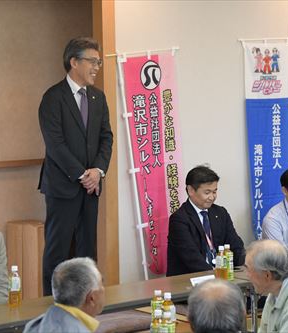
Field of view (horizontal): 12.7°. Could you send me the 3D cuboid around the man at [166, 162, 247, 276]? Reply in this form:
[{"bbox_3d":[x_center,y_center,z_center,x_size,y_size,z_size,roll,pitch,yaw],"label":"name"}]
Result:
[{"bbox_3d":[0.433,0.463,7.873,0.600,0.920,0.660,-5,7,-41],"label":"man"}]

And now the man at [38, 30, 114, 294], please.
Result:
[{"bbox_3d":[-0.377,0.131,7.270,0.490,1.706,0.310,-4,6,-38],"label":"man"}]

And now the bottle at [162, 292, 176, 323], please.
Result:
[{"bbox_3d":[0.111,0.677,5.851,0.066,0.208,0.066,0,5,0],"label":"bottle"}]

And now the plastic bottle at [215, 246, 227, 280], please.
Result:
[{"bbox_3d":[0.436,0.554,7.258,0.066,0.208,0.066,0,5,0],"label":"plastic bottle"}]

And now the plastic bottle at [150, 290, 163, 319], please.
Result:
[{"bbox_3d":[0.066,0.672,5.912,0.066,0.208,0.066,0,5,0],"label":"plastic bottle"}]

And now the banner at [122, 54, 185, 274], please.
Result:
[{"bbox_3d":[0.107,-0.014,8.949,0.500,1.530,0.060,-11,6,-40],"label":"banner"}]

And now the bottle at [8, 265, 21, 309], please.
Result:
[{"bbox_3d":[-0.662,0.615,6.628,0.066,0.208,0.066,0,5,0],"label":"bottle"}]

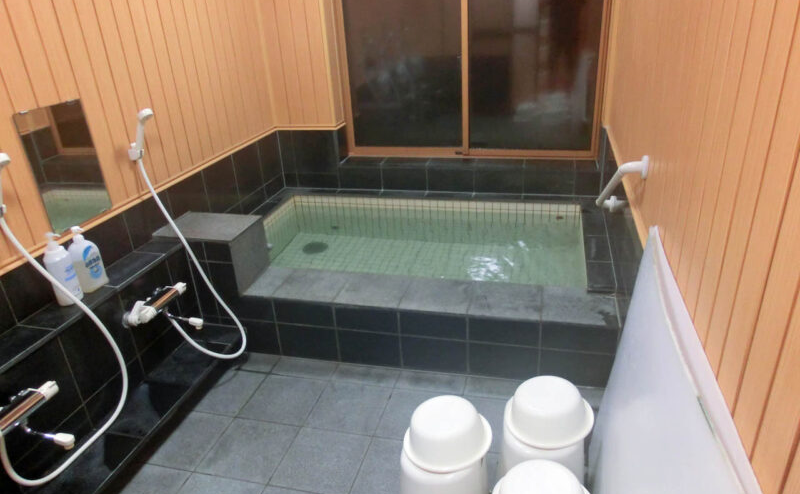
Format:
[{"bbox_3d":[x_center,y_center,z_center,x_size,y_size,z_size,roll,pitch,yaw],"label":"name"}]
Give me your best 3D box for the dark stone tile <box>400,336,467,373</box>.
[{"bbox_3d":[0.154,0.476,2.454,0.296,0.183,0.018,3,26,15],"label":"dark stone tile"}]

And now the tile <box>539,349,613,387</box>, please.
[{"bbox_3d":[0.737,0.508,2.299,0.305,0.183,0.018,3,26,15],"label":"tile"}]

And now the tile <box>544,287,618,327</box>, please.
[{"bbox_3d":[0.753,0.251,2.332,0.297,0.012,0.297,3,25,15],"label":"tile"}]

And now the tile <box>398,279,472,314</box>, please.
[{"bbox_3d":[0.175,0.222,2.483,0.296,0.018,0.293,3,26,15],"label":"tile"}]

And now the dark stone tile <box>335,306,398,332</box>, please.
[{"bbox_3d":[-0.146,0.315,2.464,0.296,0.130,0.018,3,26,15],"label":"dark stone tile"}]

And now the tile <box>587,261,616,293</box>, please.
[{"bbox_3d":[0.916,0.138,2.531,0.122,0.012,0.285,3,25,15],"label":"tile"}]

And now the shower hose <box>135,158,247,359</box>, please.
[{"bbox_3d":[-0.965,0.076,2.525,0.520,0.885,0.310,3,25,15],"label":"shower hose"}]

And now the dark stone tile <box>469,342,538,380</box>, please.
[{"bbox_3d":[0.441,0.490,2.370,0.298,0.183,0.012,3,25,15],"label":"dark stone tile"}]

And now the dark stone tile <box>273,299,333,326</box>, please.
[{"bbox_3d":[-0.435,0.300,2.542,0.296,0.130,0.018,3,26,15],"label":"dark stone tile"}]

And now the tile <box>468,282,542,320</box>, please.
[{"bbox_3d":[0.464,0.238,2.406,0.296,0.018,0.293,3,26,15],"label":"tile"}]

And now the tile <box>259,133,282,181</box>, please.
[{"bbox_3d":[-0.899,-0.624,3.863,0.012,0.300,0.302,3,25,15],"label":"tile"}]

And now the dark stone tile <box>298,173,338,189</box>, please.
[{"bbox_3d":[-0.548,-0.444,3.744,0.297,0.105,0.018,3,26,15],"label":"dark stone tile"}]

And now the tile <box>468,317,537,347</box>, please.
[{"bbox_3d":[0.431,0.348,2.307,0.298,0.125,0.012,3,25,15],"label":"tile"}]

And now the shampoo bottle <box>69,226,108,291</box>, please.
[{"bbox_3d":[-1.292,0.045,2.273,0.080,0.265,0.115,6,26,21],"label":"shampoo bottle"}]

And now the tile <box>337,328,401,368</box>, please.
[{"bbox_3d":[-0.136,0.461,2.532,0.296,0.183,0.018,3,26,15],"label":"tile"}]

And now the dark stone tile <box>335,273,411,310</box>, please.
[{"bbox_3d":[-0.115,0.207,2.561,0.296,0.018,0.293,3,26,15],"label":"dark stone tile"}]

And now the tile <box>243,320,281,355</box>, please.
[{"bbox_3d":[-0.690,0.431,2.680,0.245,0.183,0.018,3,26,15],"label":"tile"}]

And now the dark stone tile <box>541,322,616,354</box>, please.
[{"bbox_3d":[0.720,0.364,2.230,0.297,0.125,0.012,3,25,15],"label":"dark stone tile"}]

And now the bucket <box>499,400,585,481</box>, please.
[{"bbox_3d":[0.457,0.666,1.772,0.275,0.345,0.275,3,25,15],"label":"bucket"}]

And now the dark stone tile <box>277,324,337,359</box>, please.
[{"bbox_3d":[-0.425,0.445,2.609,0.296,0.183,0.018,3,26,15],"label":"dark stone tile"}]

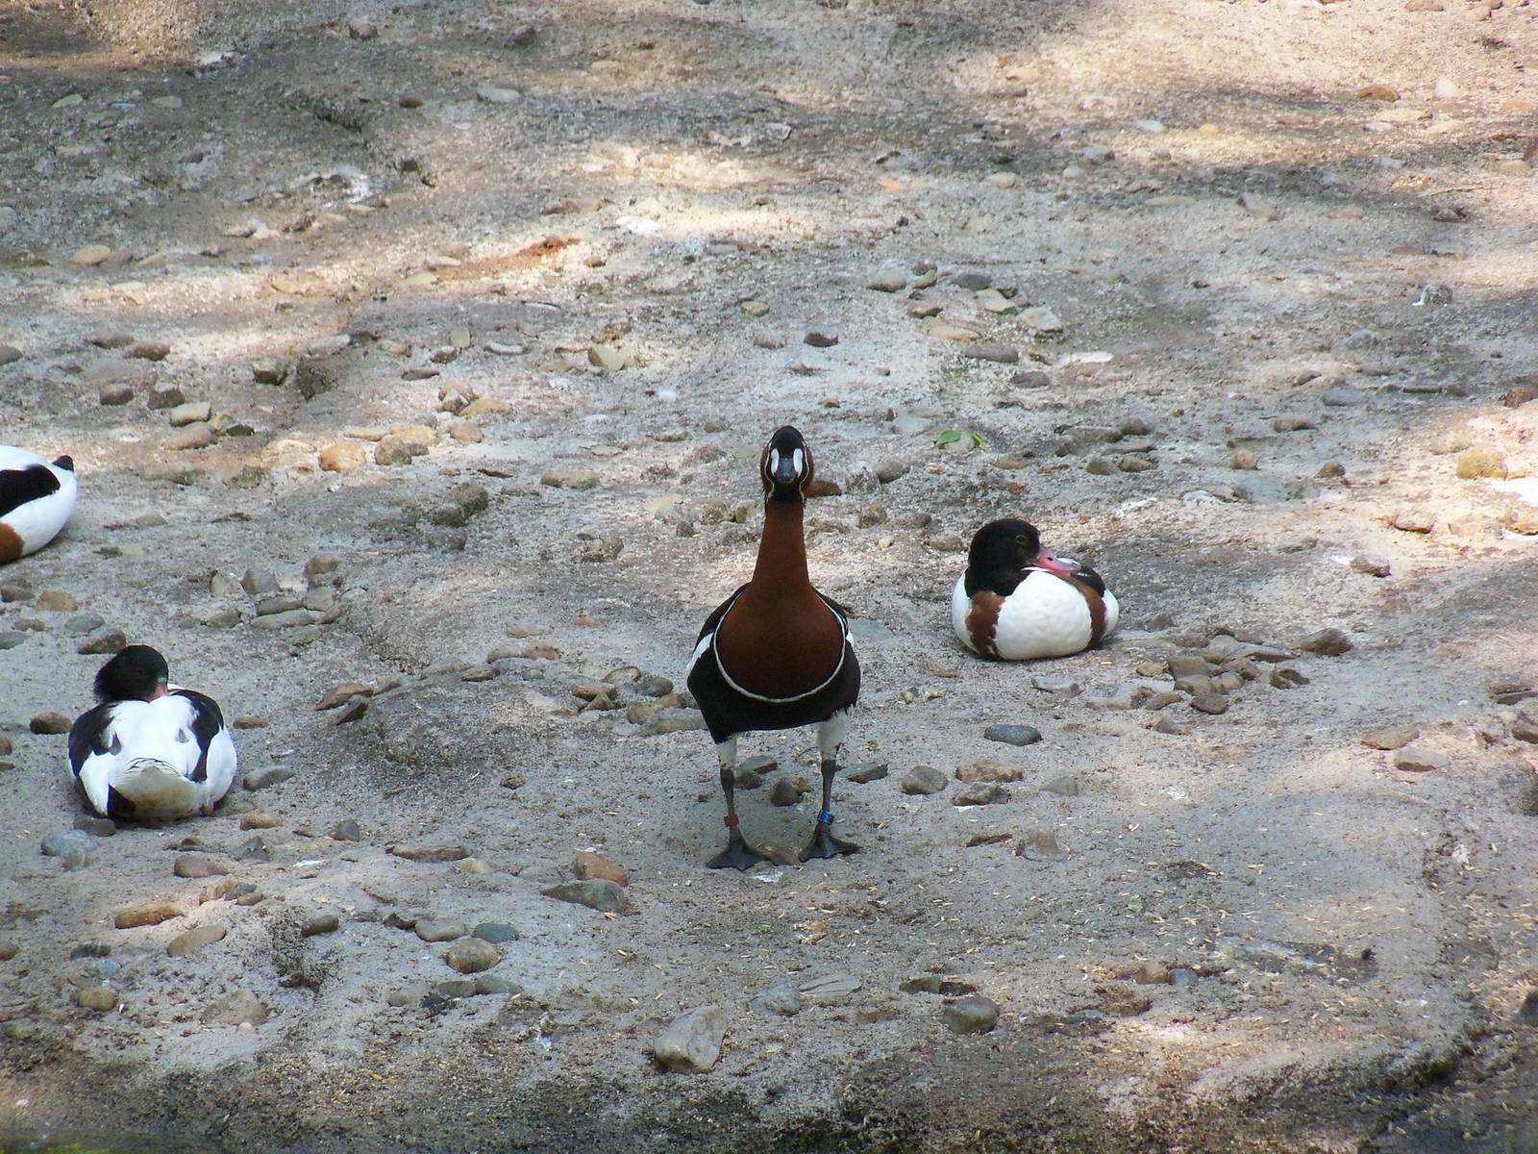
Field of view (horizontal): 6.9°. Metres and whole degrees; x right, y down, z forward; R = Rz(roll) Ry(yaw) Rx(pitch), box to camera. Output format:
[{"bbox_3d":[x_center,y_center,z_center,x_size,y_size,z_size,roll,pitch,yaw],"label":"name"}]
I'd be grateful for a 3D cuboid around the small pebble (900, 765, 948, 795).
[{"bbox_3d":[0.146,0.192,11.960,0.043,0.022,0.035,0,18,0],"label":"small pebble"}]

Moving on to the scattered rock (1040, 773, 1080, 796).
[{"bbox_3d":[0.284,0.203,12.391,0.039,0.021,0.027,0,13,0],"label":"scattered rock"}]

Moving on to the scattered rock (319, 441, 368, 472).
[{"bbox_3d":[-0.413,-0.117,12.341,0.046,0.026,0.033,-1,16,-5],"label":"scattered rock"}]

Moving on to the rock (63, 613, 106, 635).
[{"bbox_3d":[-0.693,0.048,12.868,0.043,0.021,0.032,0,13,0],"label":"rock"}]

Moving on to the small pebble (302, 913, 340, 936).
[{"bbox_3d":[-0.391,0.304,11.123,0.034,0.018,0.025,-7,18,-24],"label":"small pebble"}]

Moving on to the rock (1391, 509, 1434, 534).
[{"bbox_3d":[0.615,-0.053,12.160,0.041,0.022,0.029,3,16,10],"label":"rock"}]

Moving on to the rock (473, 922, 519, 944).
[{"bbox_3d":[-0.238,0.311,11.106,0.039,0.016,0.028,1,16,5],"label":"rock"}]

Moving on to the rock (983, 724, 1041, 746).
[{"bbox_3d":[0.221,0.144,11.590,0.049,0.018,0.035,0,16,0],"label":"rock"}]

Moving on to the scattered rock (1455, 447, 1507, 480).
[{"bbox_3d":[0.713,-0.113,12.712,0.051,0.027,0.042,0,18,0],"label":"scattered rock"}]

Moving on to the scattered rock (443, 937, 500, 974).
[{"bbox_3d":[-0.258,0.330,11.043,0.047,0.028,0.038,0,16,0],"label":"scattered rock"}]

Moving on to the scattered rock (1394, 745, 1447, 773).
[{"bbox_3d":[0.616,0.173,12.008,0.049,0.017,0.039,0,18,0],"label":"scattered rock"}]

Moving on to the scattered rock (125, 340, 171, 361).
[{"bbox_3d":[-0.672,-0.245,13.769,0.048,0.021,0.034,0,13,0],"label":"scattered rock"}]

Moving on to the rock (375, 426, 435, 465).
[{"bbox_3d":[-0.384,-0.139,13.440,0.062,0.041,0.044,0,13,0],"label":"rock"}]

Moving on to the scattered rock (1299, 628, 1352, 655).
[{"bbox_3d":[0.517,0.060,11.829,0.047,0.022,0.034,-3,16,-10],"label":"scattered rock"}]

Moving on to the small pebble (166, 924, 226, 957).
[{"bbox_3d":[-0.523,0.332,11.611,0.061,0.017,0.033,-12,22,-33],"label":"small pebble"}]

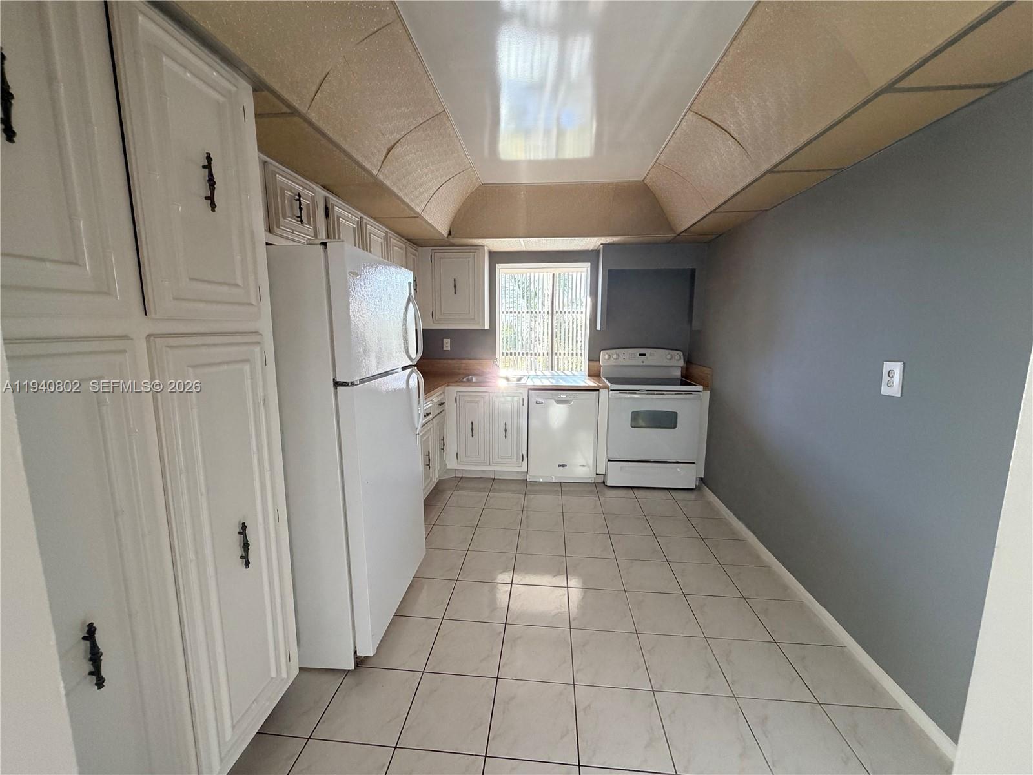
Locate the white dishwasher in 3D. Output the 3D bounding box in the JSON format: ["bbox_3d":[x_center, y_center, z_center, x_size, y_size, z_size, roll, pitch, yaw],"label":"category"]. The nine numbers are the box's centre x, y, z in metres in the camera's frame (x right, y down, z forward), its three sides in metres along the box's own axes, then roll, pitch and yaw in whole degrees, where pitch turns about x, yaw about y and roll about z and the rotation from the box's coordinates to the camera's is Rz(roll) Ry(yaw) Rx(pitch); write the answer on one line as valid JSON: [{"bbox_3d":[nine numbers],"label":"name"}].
[{"bbox_3d":[0.426,0.406,3.955,0.607,0.833,0.585,1,9,5],"label":"white dishwasher"}]

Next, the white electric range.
[{"bbox_3d":[1.203,0.254,3.834,0.767,1.181,0.647,1,9,5],"label":"white electric range"}]

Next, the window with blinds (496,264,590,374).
[{"bbox_3d":[0.259,-0.660,4.129,0.910,1.086,0.092,1,9,5],"label":"window with blinds"}]

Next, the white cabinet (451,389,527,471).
[{"bbox_3d":[-0.240,0.346,4.013,0.715,0.753,0.594,1,9,5],"label":"white cabinet"}]

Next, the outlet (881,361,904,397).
[{"bbox_3d":[1.485,-0.035,1.660,0.012,0.131,0.094,1,9,5],"label":"outlet"}]

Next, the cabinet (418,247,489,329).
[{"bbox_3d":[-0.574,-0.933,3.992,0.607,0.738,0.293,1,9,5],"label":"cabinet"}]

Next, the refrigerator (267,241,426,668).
[{"bbox_3d":[-0.927,0.276,1.966,0.788,1.696,0.736,1,9,5],"label":"refrigerator"}]

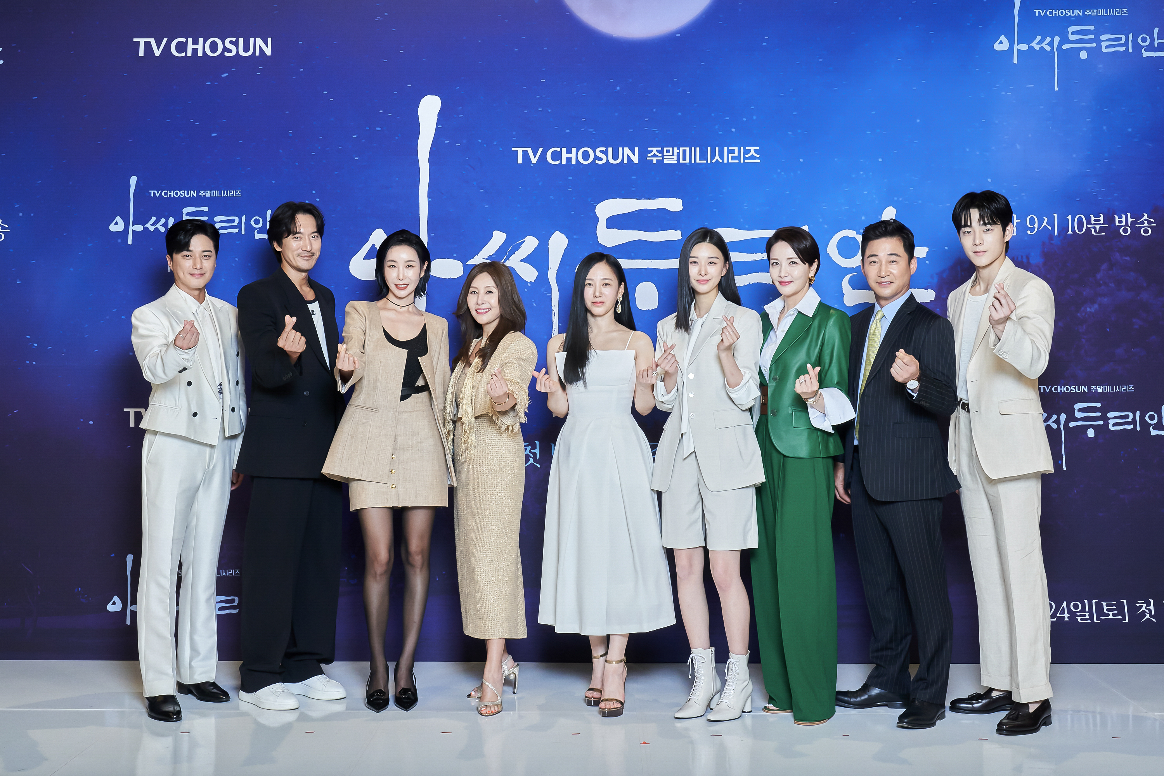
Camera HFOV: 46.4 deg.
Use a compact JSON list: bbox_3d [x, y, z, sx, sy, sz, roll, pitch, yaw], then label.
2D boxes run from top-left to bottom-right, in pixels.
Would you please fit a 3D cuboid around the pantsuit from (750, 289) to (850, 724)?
[{"bbox_3d":[0.774,0.404,4.886,0.430,1.510,0.330,-1,-2,26],"label":"pantsuit"}]

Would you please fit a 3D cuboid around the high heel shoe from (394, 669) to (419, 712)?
[{"bbox_3d":[-0.651,1.119,5.053,0.088,0.120,0.235,0,-2,-8],"label":"high heel shoe"}]

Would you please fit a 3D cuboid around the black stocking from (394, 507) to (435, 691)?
[{"bbox_3d":[-0.628,0.790,5.110,0.150,0.700,0.170,0,1,-5],"label":"black stocking"}]

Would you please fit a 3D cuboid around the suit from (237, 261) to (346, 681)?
[{"bbox_3d":[-1.097,0.358,5.128,0.470,1.560,0.350,1,-2,-32],"label":"suit"}]

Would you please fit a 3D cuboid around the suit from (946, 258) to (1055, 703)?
[{"bbox_3d":[1.500,0.325,4.880,0.460,1.580,0.360,1,1,40],"label":"suit"}]

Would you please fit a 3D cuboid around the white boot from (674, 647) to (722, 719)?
[{"bbox_3d":[0.424,1.073,4.960,0.100,0.235,0.250,1,1,41],"label":"white boot"}]

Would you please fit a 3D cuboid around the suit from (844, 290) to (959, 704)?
[{"bbox_3d":[1.145,0.395,4.930,0.480,1.460,0.360,1,1,38],"label":"suit"}]

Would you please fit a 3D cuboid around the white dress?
[{"bbox_3d":[0.093,0.370,5.007,0.500,1.040,0.400,0,-2,0],"label":"white dress"}]

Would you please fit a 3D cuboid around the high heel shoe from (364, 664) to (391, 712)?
[{"bbox_3d":[-0.760,1.120,5.080,0.090,0.137,0.240,0,1,-6],"label":"high heel shoe"}]

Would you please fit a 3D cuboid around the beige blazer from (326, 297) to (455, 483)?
[{"bbox_3d":[-0.723,0.019,5.080,0.490,0.690,0.320,0,1,-3],"label":"beige blazer"}]

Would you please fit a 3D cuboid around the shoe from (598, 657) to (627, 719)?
[{"bbox_3d":[0.120,1.086,4.948,0.092,0.175,0.220,0,-2,7],"label":"shoe"}]

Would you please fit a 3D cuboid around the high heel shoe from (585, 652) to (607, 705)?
[{"bbox_3d":[0.058,1.095,5.170,0.090,0.185,0.220,0,1,7],"label":"high heel shoe"}]

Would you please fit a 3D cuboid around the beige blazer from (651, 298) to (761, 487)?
[{"bbox_3d":[0.444,0.015,4.899,0.430,0.710,0.310,-1,-2,18],"label":"beige blazer"}]

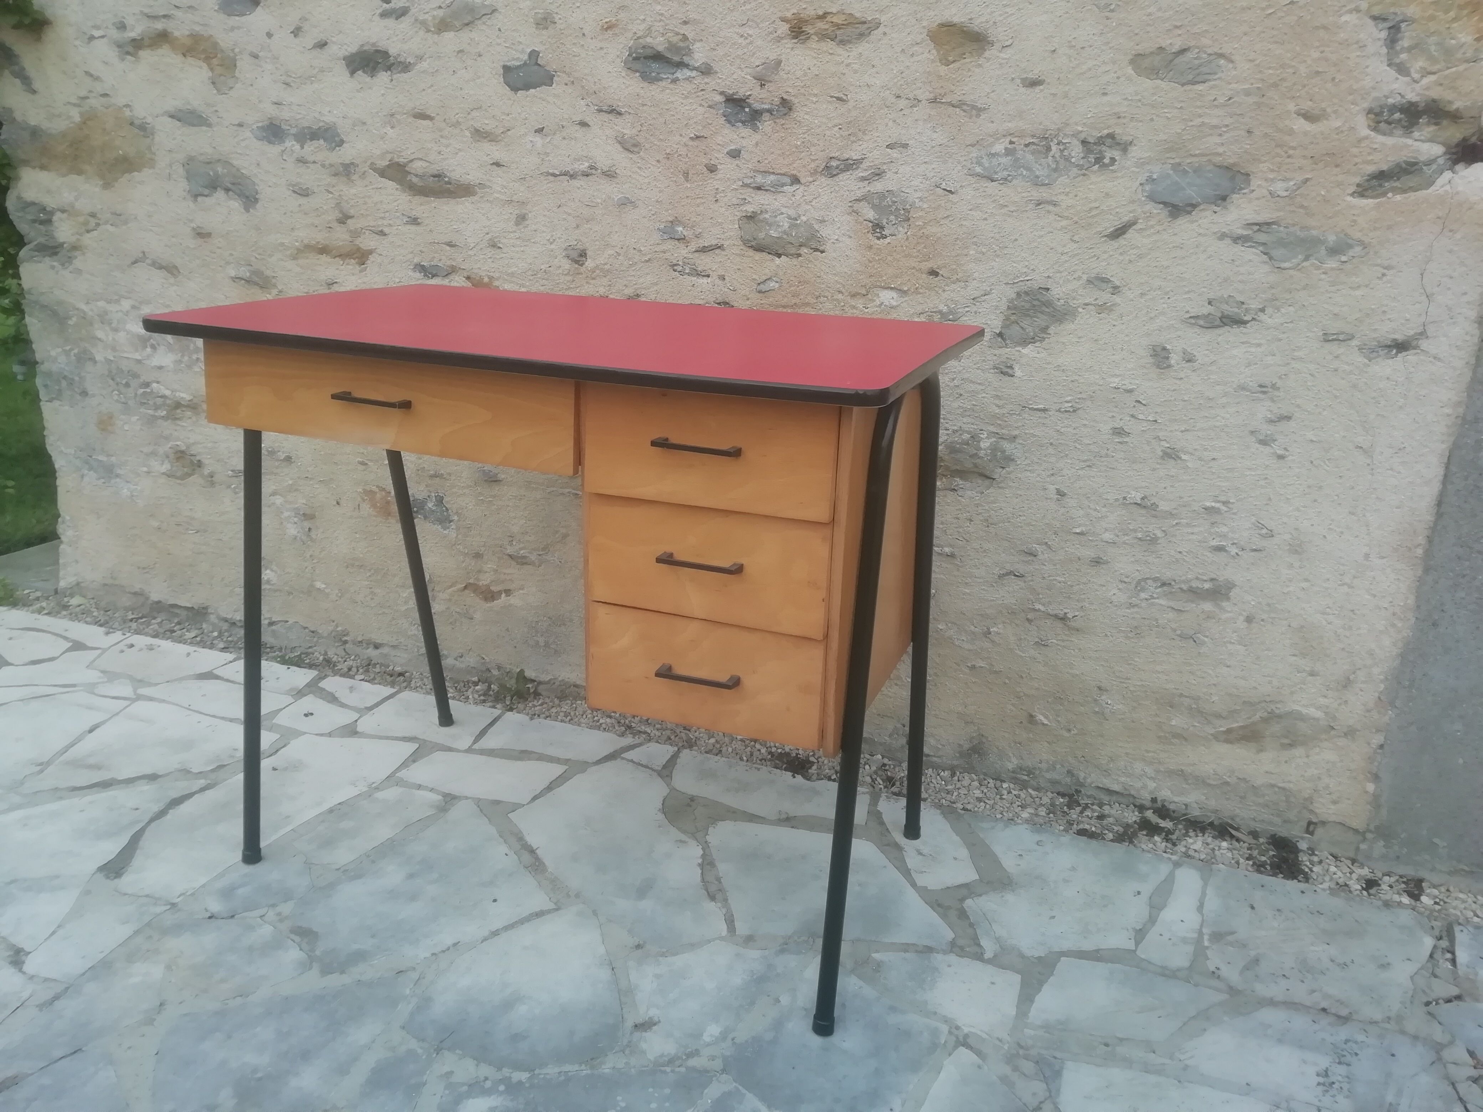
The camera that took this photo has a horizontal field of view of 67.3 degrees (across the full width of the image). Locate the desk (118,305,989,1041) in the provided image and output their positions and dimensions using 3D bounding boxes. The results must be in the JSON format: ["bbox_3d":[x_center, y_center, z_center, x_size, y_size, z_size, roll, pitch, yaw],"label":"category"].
[{"bbox_3d":[-0.211,0.067,1.507,0.900,0.755,0.560,9,20,20],"label":"desk"}]

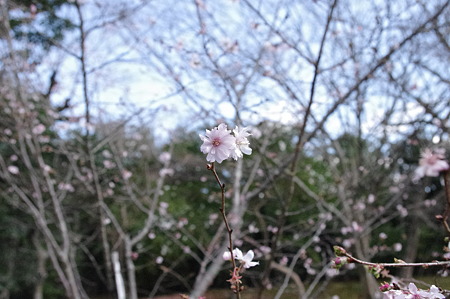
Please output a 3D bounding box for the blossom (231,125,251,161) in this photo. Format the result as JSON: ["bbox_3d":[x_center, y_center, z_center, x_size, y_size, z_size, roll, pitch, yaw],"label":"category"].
[{"bbox_3d":[0.015,-0.006,0.423,0.020,0.033,0.033,2,-3,29],"label":"blossom"}]

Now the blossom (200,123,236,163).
[{"bbox_3d":[-0.006,-0.006,0.415,0.034,0.037,0.018,0,3,0],"label":"blossom"}]

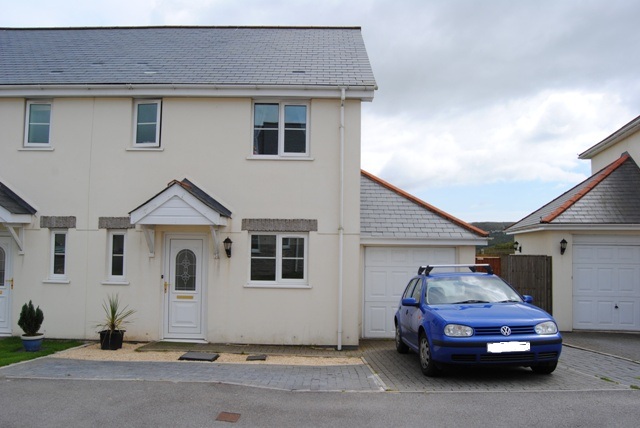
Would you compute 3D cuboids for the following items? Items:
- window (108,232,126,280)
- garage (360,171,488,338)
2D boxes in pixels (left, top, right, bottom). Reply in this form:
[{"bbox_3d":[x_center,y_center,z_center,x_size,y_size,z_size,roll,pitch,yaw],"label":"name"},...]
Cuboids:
[{"bbox_3d":[-4.103,0.848,9.798,0.365,1.022,0.090,1,-3,2],"label":"window"},{"bbox_3d":[2.472,0.891,13.859,3.025,4.374,5.500,1,-3,2],"label":"garage"}]

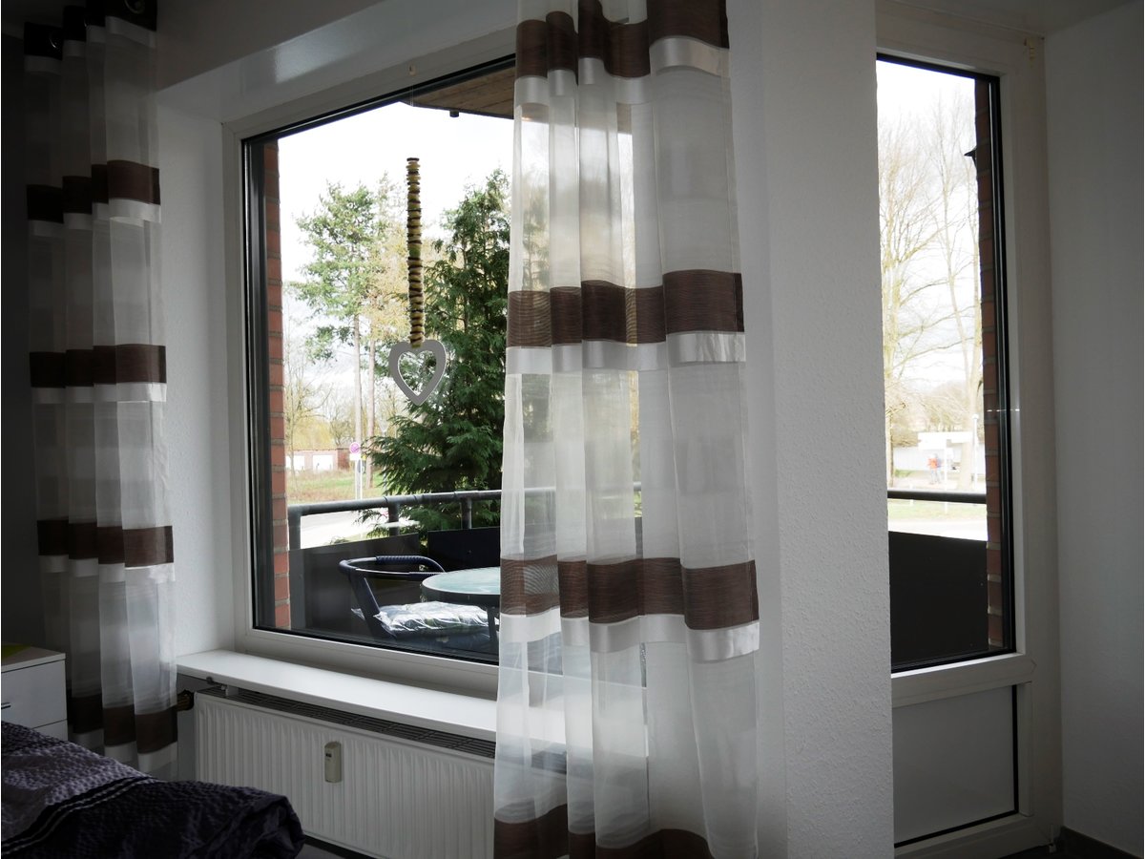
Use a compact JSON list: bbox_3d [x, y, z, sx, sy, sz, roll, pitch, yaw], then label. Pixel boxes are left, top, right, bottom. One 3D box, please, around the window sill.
[{"bbox_3d":[-0.460,0.671,2.479,1.600,0.028,0.205,-2,0,36],"label":"window sill"}]

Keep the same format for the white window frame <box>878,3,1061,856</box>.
[{"bbox_3d":[0.814,0.035,2.348,0.877,2.052,0.080,-2,0,-26],"label":"white window frame"}]

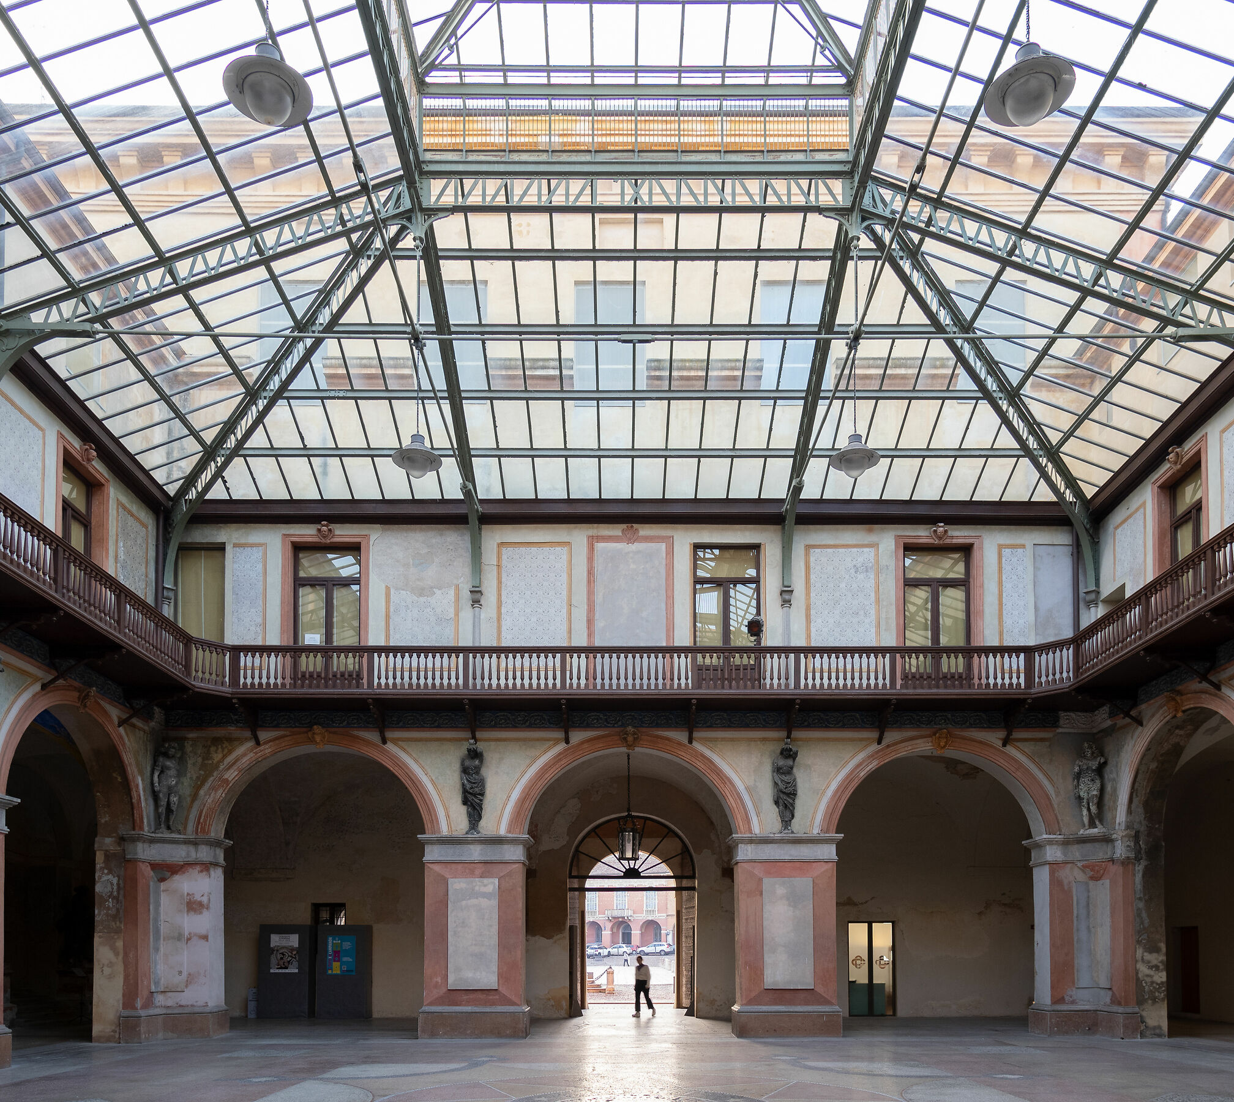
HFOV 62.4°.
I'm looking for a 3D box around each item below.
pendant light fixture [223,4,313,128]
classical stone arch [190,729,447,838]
[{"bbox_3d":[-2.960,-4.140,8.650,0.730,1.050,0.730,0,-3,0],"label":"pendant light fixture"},{"bbox_3d":[-5.965,4.643,20.400,5.050,2.150,0.600,0,-8,0],"label":"classical stone arch"}]

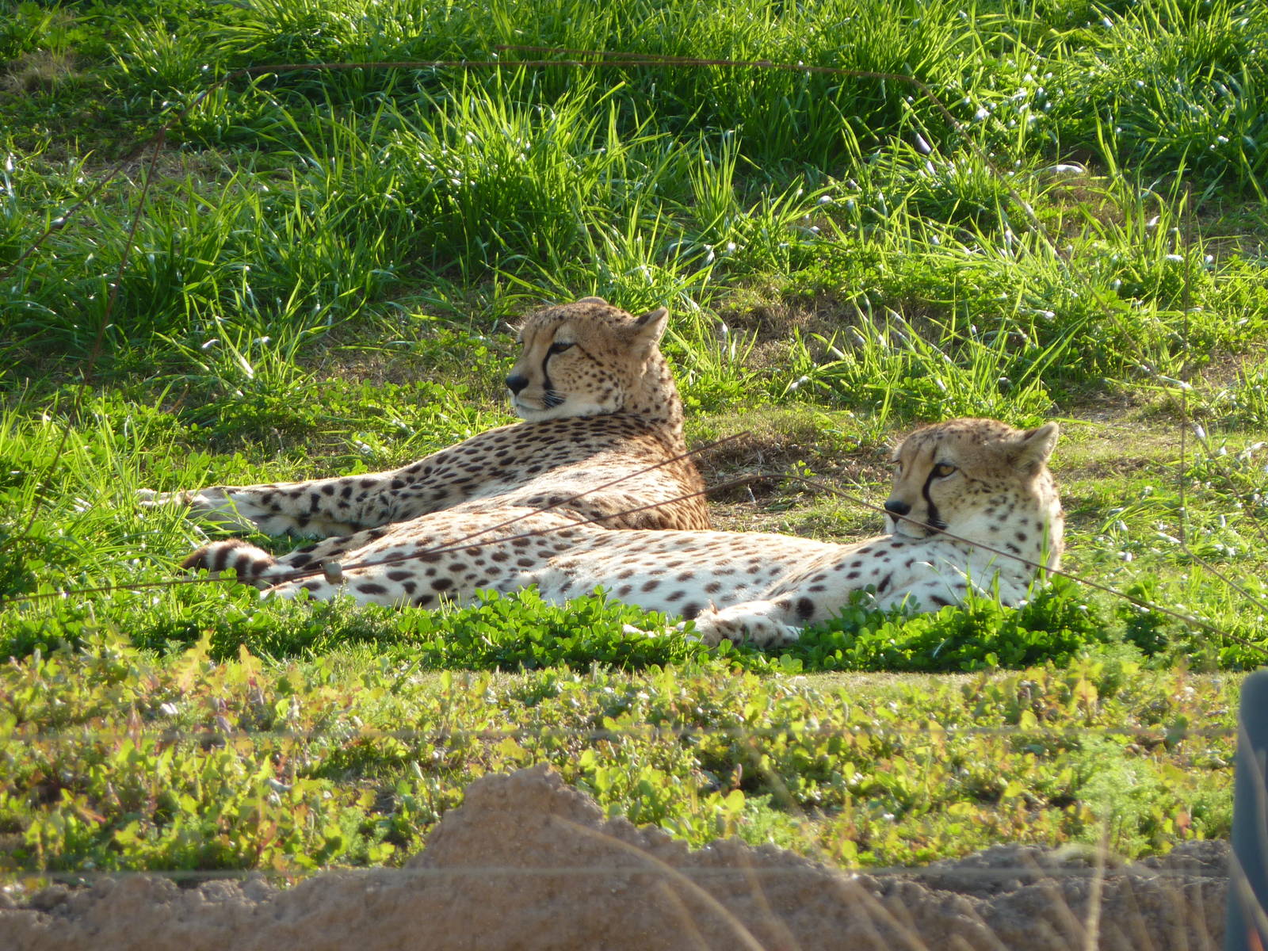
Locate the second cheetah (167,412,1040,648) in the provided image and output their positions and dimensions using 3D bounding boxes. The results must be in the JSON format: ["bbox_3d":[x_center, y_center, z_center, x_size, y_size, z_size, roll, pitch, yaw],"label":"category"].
[{"bbox_3d":[-0.013,0.054,13.550,1.050,0.290,0.450,2,10,10],"label":"second cheetah"}]

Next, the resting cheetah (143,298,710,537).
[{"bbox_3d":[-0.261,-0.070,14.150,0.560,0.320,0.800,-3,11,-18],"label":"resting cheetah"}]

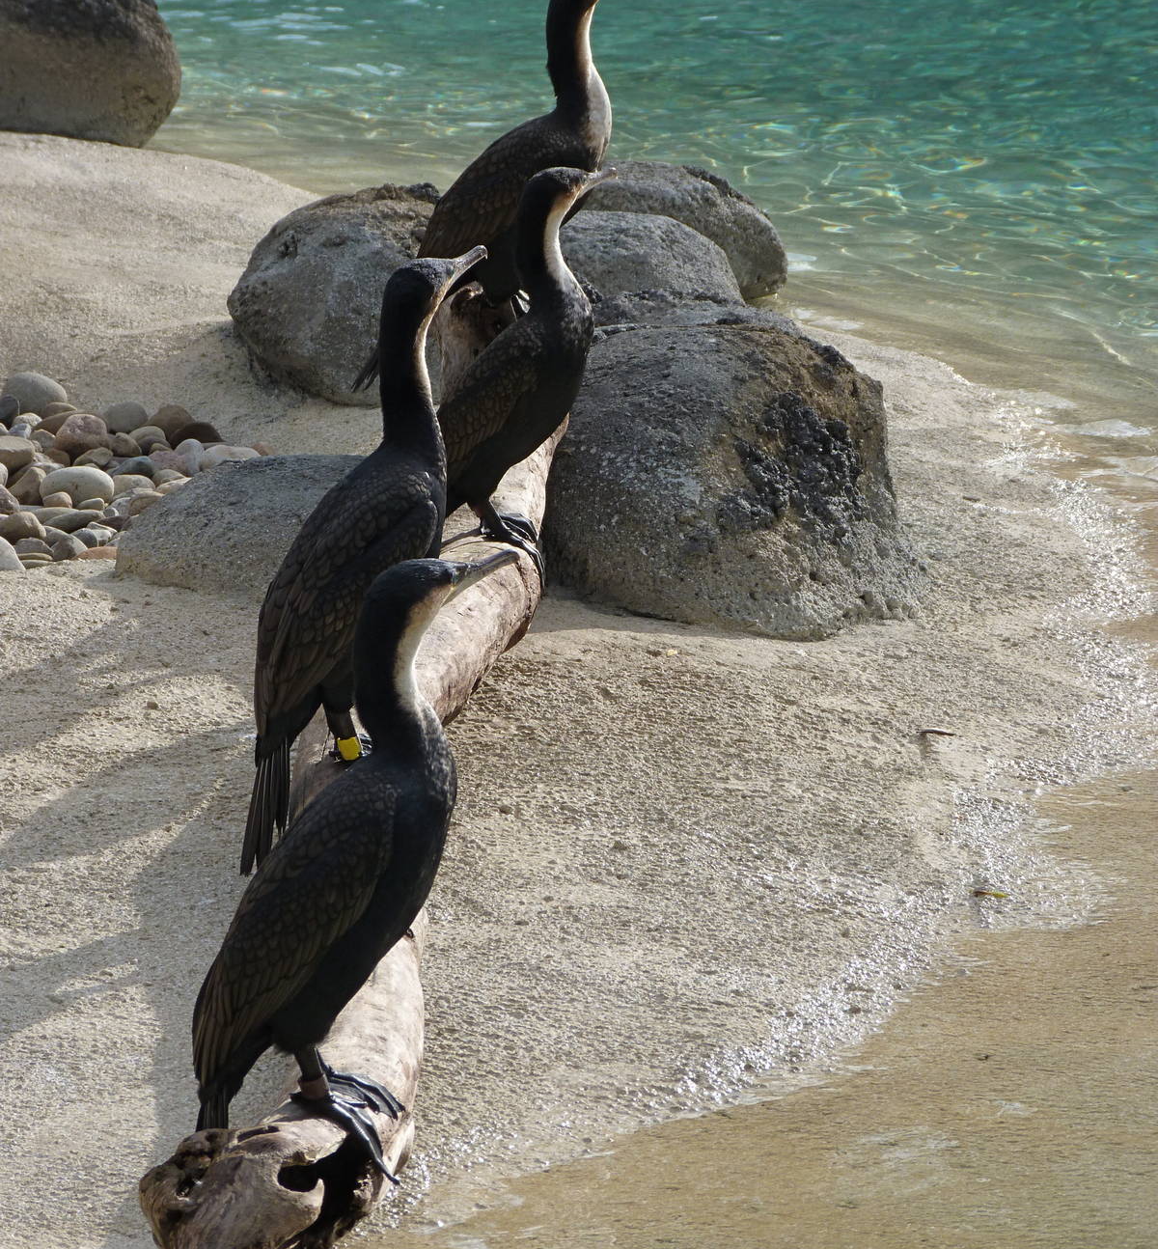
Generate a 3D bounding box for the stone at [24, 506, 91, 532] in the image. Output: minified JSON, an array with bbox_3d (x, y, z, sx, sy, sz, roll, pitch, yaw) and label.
[{"bbox_3d":[-0.735,-0.149,10.700,0.094,0.032,0.060,0,13,0],"label":"stone"}]

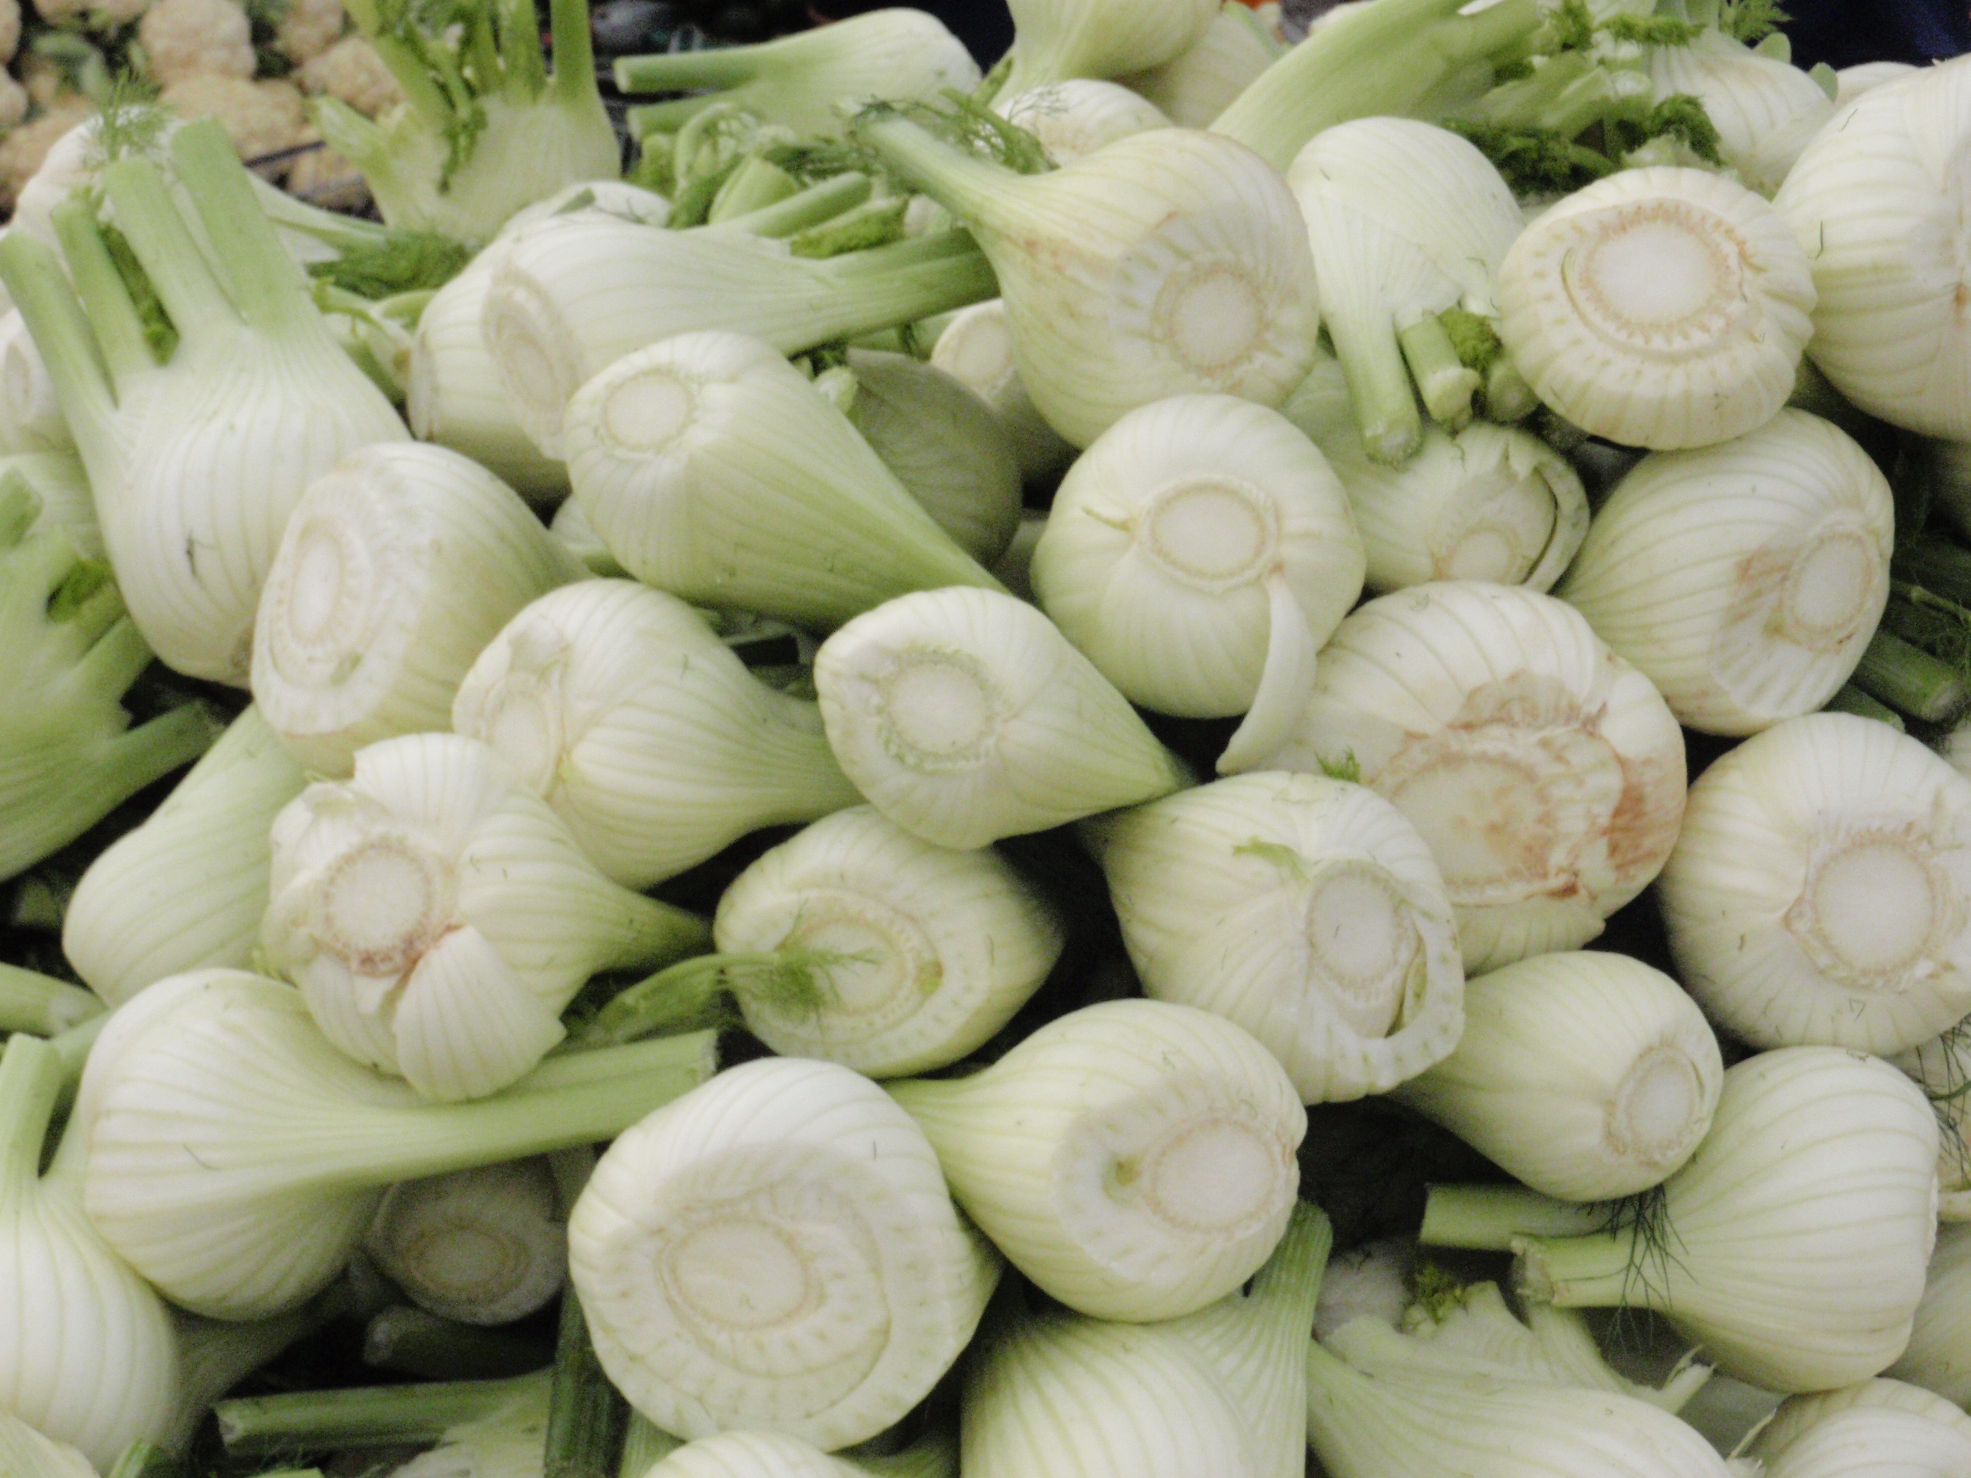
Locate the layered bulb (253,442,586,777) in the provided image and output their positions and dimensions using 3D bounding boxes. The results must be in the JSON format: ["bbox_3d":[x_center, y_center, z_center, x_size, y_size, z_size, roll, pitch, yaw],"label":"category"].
[{"bbox_3d":[-0.157,-0.036,1.204,0.133,0.097,0.090,8,1,-44],"label":"layered bulb"}]

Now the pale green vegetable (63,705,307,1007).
[{"bbox_3d":[-0.210,0.024,1.130,0.075,0.070,0.128,40,78,0],"label":"pale green vegetable"}]

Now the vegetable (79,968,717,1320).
[{"bbox_3d":[-0.157,0.102,1.060,0.168,0.090,0.078,-9,0,3],"label":"vegetable"}]

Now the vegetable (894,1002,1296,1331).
[{"bbox_3d":[0.026,0.107,1.060,0.082,0.087,0.130,0,12,-44],"label":"vegetable"}]

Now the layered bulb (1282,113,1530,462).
[{"bbox_3d":[0.126,-0.133,1.160,0.068,0.065,0.108,-10,60,-6],"label":"layered bulb"}]

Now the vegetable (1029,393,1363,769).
[{"bbox_3d":[0.062,-0.047,1.182,0.098,0.119,0.097,12,65,2],"label":"vegetable"}]

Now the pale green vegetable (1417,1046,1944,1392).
[{"bbox_3d":[0.186,0.130,1.060,0.138,0.092,0.078,-4,0,-6],"label":"pale green vegetable"}]

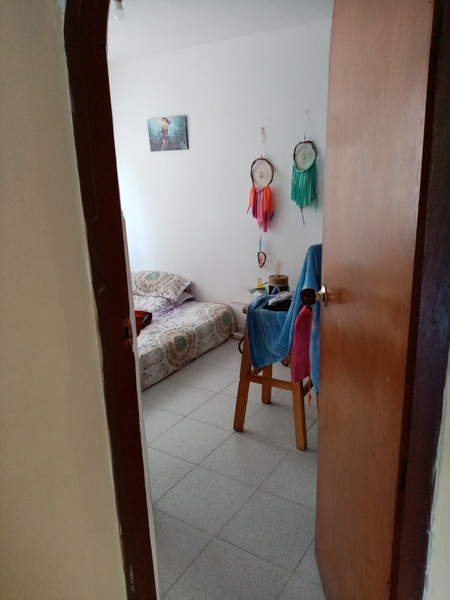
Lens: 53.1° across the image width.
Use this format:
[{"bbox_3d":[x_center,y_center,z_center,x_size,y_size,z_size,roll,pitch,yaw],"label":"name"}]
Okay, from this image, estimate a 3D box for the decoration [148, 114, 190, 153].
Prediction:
[{"bbox_3d":[-0.512,-1.463,3.979,0.430,0.280,0.025,8,18,33],"label":"decoration"}]

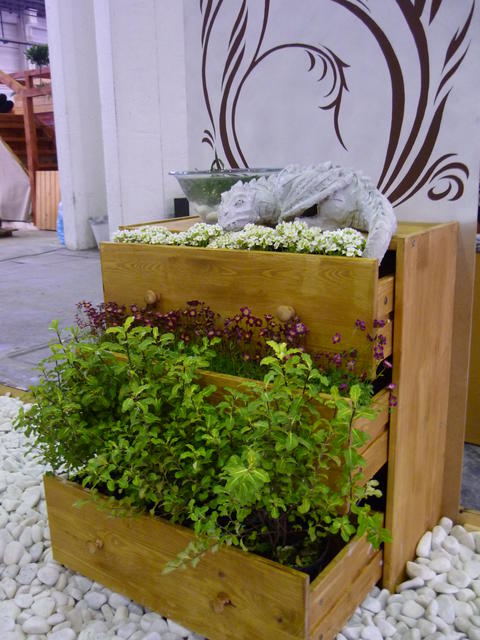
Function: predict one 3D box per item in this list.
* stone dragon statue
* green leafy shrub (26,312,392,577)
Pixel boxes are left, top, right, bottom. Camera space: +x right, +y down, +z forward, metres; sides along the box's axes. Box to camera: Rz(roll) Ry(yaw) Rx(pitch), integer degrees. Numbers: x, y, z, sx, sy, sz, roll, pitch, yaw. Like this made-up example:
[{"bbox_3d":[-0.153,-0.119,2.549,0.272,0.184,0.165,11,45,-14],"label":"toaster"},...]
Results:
[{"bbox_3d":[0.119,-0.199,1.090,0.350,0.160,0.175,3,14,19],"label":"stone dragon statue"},{"bbox_3d":[-0.127,0.198,1.047,0.700,0.395,0.240,8,16,34],"label":"green leafy shrub"}]

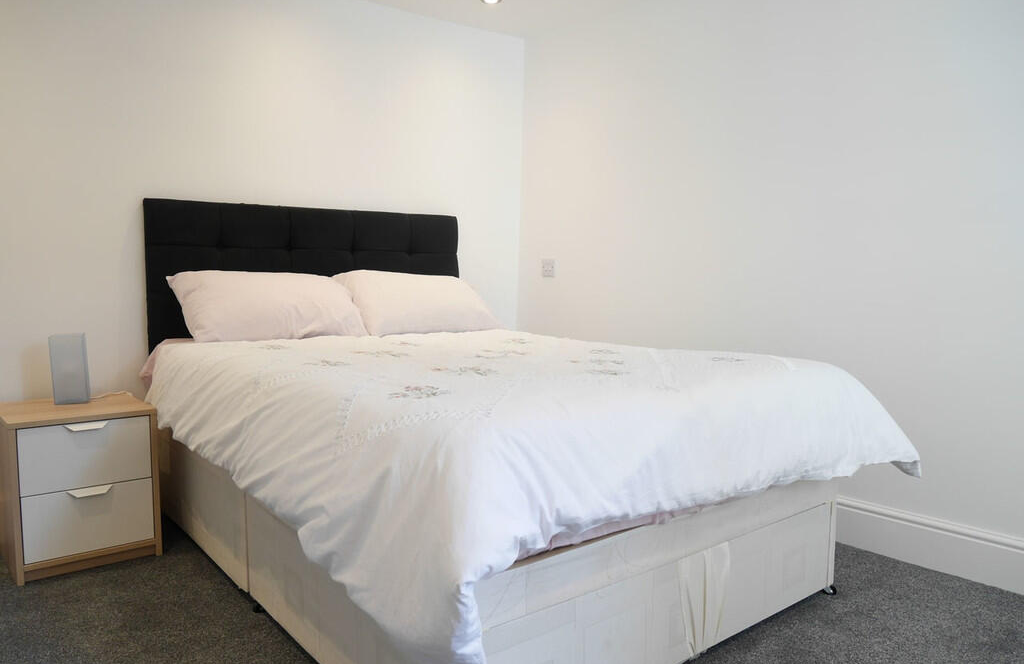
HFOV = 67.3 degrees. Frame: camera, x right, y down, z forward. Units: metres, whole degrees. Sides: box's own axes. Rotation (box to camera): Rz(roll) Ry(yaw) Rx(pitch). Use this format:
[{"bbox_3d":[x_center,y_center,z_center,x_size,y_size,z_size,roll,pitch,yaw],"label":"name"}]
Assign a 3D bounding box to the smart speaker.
[{"bbox_3d":[-1.475,0.124,2.577,0.093,0.222,0.090,-2,6,-21],"label":"smart speaker"}]

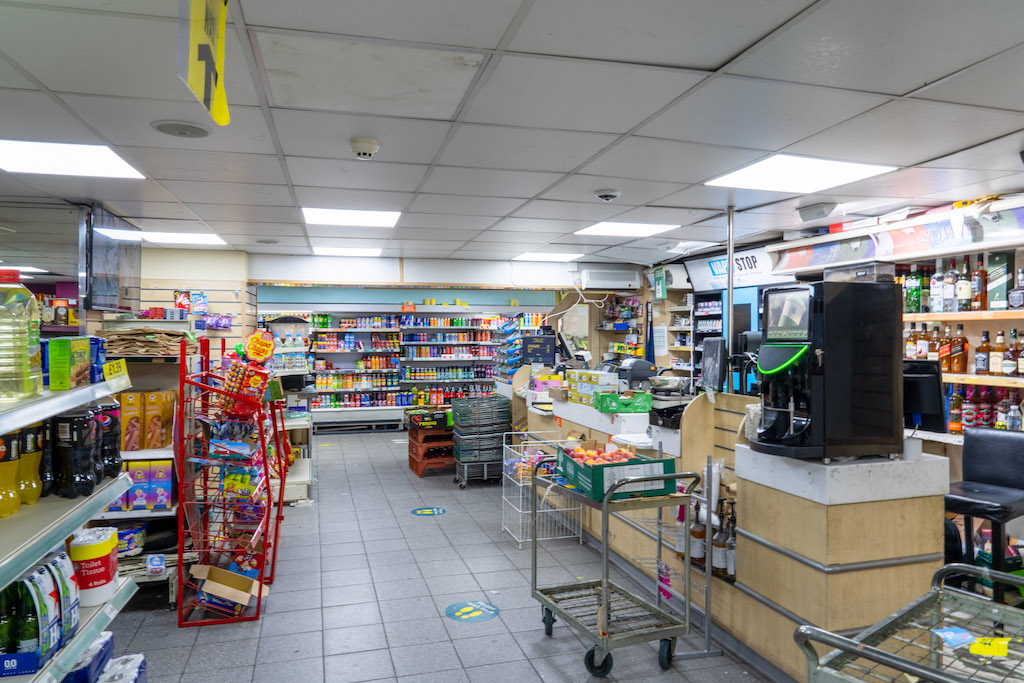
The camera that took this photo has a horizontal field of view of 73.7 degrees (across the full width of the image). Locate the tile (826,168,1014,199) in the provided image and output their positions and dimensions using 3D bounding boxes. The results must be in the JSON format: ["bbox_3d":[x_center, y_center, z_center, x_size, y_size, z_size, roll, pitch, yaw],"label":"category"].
[{"bbox_3d":[1.769,-0.711,3.055,0.595,0.025,0.595,0,1,-14],"label":"tile"}]

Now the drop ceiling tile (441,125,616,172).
[{"bbox_3d":[0.036,-0.733,2.595,0.600,0.020,0.600,0,1,-14],"label":"drop ceiling tile"}]

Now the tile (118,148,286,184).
[{"bbox_3d":[-1.280,-0.749,2.917,0.600,0.020,0.600,0,1,-14],"label":"tile"}]

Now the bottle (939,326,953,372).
[{"bbox_3d":[2.641,0.049,4.140,0.073,0.286,0.073,0,1,-38],"label":"bottle"}]

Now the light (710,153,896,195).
[{"bbox_3d":[1.212,-0.722,2.945,0.590,0.030,0.590,0,0,-14],"label":"light"}]

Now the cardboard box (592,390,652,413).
[{"bbox_3d":[0.697,0.380,4.310,0.320,0.117,0.190,0,1,-9],"label":"cardboard box"}]

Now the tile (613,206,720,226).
[{"bbox_3d":[0.918,-0.757,4.070,0.595,0.025,0.595,0,1,-14],"label":"tile"}]

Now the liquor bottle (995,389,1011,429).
[{"bbox_3d":[2.553,0.375,3.550,0.077,0.290,0.077,0,0,-37],"label":"liquor bottle"}]

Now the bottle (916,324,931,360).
[{"bbox_3d":[2.591,0.041,4.300,0.080,0.300,0.080,0,1,-35],"label":"bottle"}]

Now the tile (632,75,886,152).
[{"bbox_3d":[0.771,-0.721,2.183,0.600,0.020,0.600,0,1,-14],"label":"tile"}]

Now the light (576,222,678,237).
[{"bbox_3d":[0.763,-0.770,4.656,0.600,0.030,0.600,0,1,-14],"label":"light"}]

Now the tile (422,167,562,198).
[{"bbox_3d":[-0.105,-0.751,3.200,0.597,0.022,0.597,0,1,-14],"label":"tile"}]

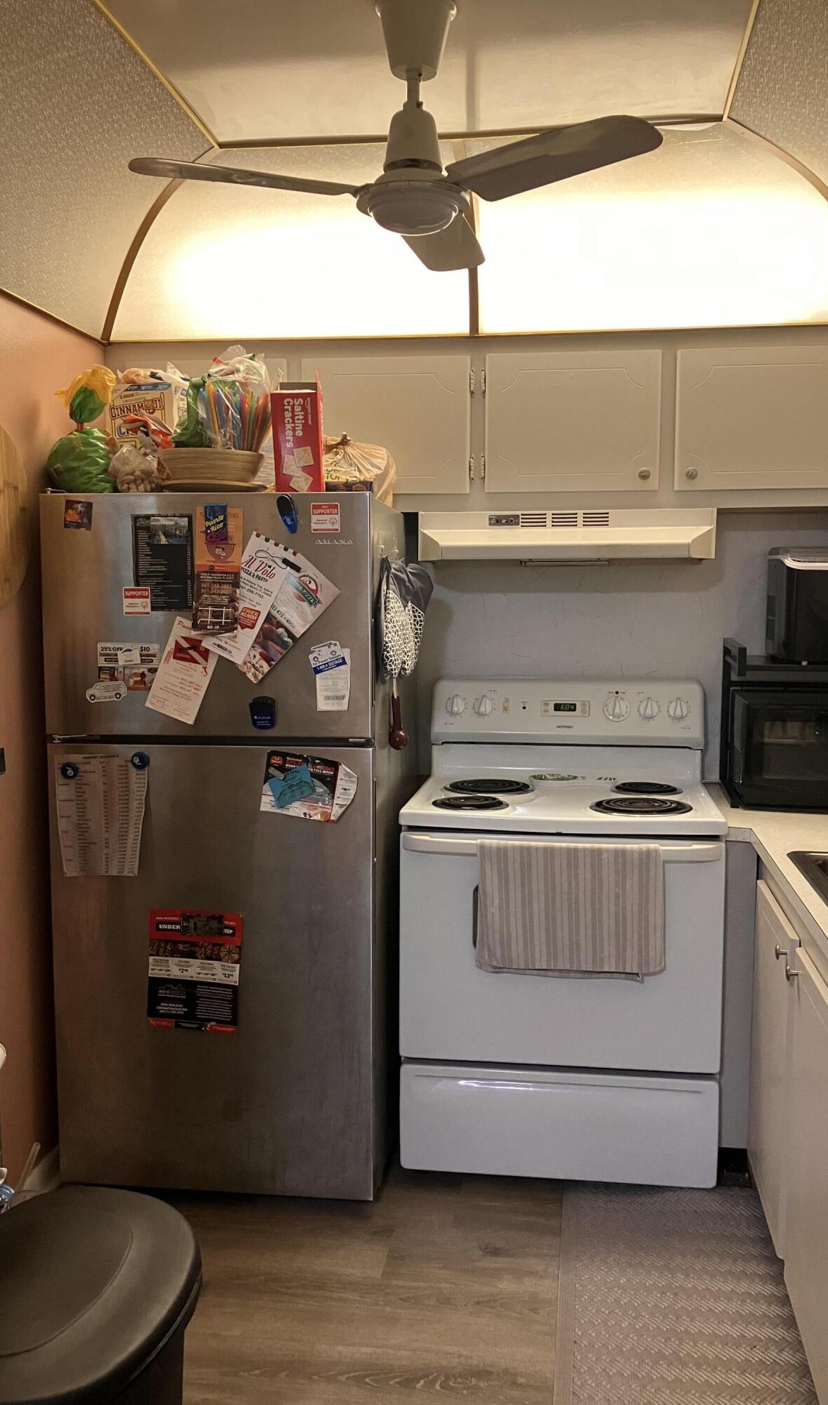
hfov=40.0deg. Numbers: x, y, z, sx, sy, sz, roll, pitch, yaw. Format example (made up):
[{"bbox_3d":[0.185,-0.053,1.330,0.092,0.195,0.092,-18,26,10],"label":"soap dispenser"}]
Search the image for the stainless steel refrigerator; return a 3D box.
[{"bbox_3d":[-0.433,0.324,2.950,0.745,1.664,0.740,1,6,5],"label":"stainless steel refrigerator"}]

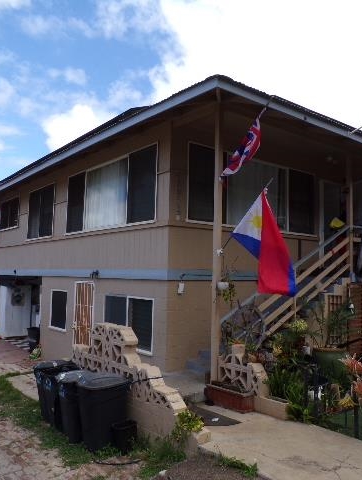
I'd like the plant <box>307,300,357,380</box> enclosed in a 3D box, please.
[{"bbox_3d":[2.646,1.773,7.750,0.860,1.420,0.860,5,-6,-37],"label":"plant"}]

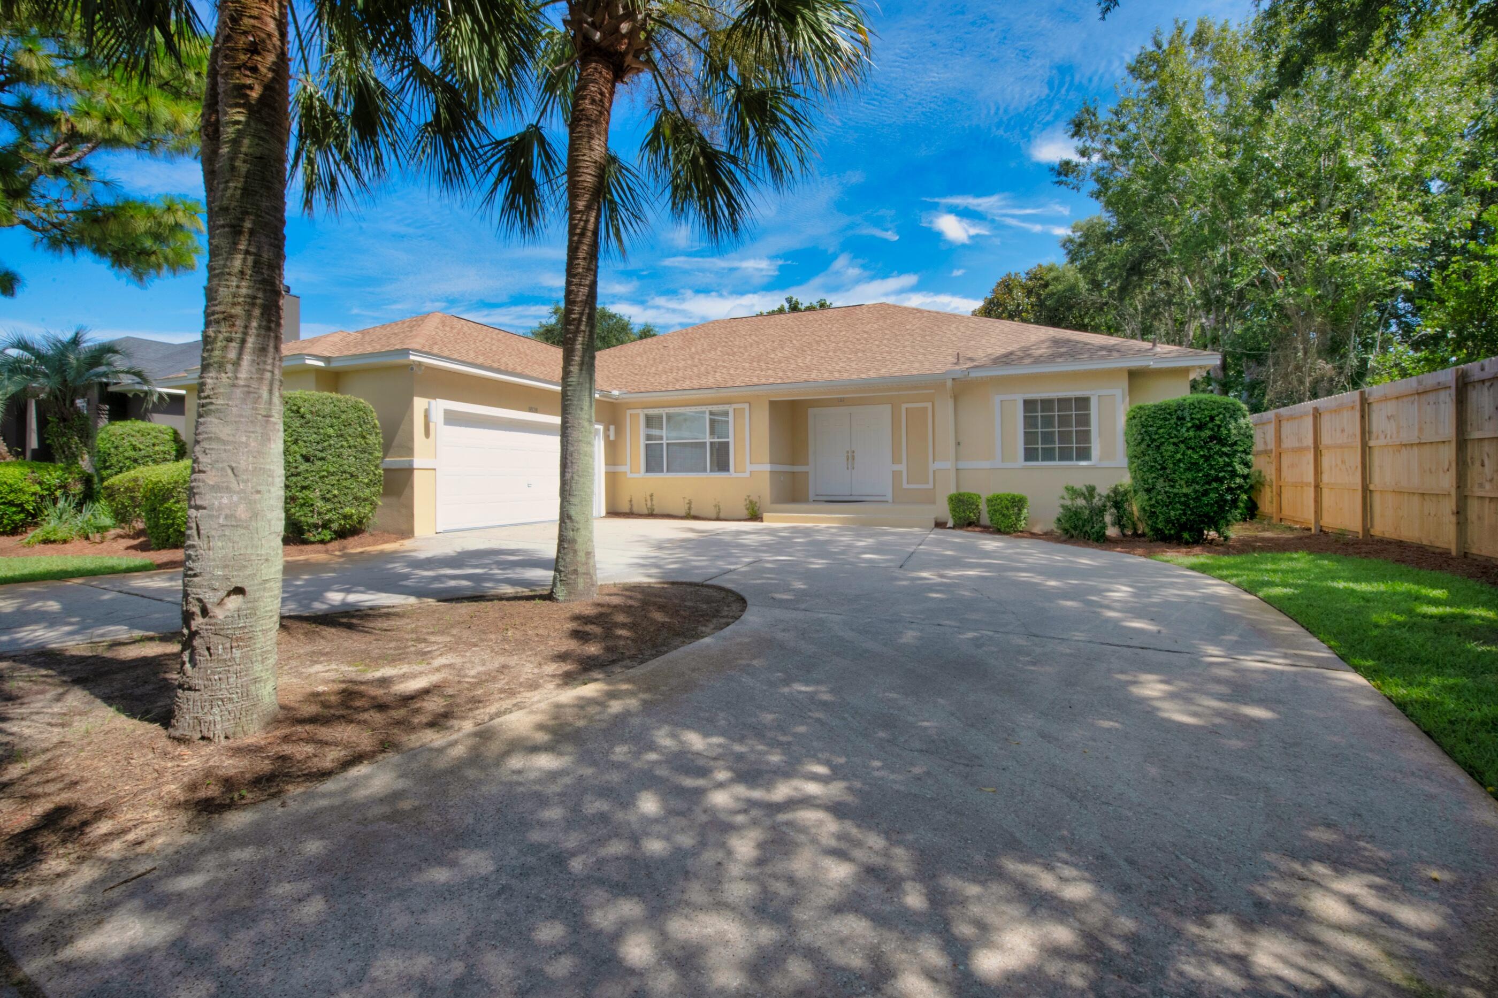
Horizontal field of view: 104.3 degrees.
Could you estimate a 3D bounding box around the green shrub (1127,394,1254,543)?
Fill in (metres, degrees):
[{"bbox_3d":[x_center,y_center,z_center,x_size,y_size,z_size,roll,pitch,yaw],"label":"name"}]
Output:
[{"bbox_3d":[7.225,-0.487,9.589,1.600,2.300,1.600,1,2,25],"label":"green shrub"}]

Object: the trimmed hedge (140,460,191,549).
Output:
[{"bbox_3d":[-8.419,0.059,8.707,1.000,1.270,1.000,1,2,25],"label":"trimmed hedge"}]

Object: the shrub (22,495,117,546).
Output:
[{"bbox_3d":[-10.751,0.326,9.217,0.950,0.700,0.900,1,2,25],"label":"shrub"}]

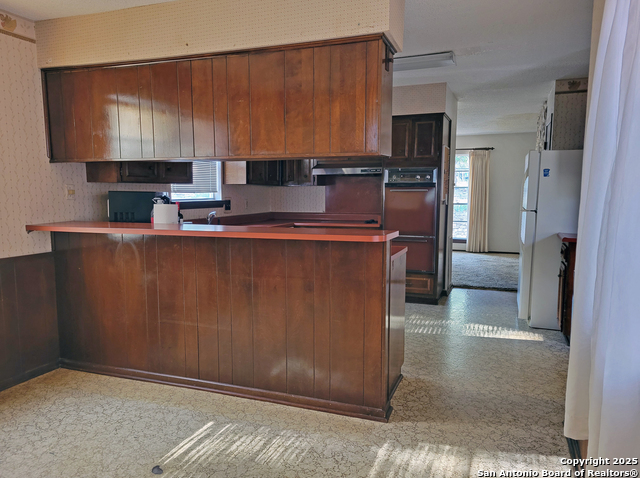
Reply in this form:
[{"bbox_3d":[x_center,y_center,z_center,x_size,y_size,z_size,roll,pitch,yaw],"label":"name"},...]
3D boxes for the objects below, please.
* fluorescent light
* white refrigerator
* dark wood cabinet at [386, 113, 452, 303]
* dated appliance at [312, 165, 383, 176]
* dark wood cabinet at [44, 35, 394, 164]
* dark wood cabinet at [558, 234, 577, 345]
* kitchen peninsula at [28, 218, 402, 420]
[{"bbox_3d":[0.552,-1.522,4.204,1.220,0.085,0.220,2,7,20],"label":"fluorescent light"},{"bbox_3d":[2.372,-0.014,4.665,0.750,1.635,0.740,2,7,20],"label":"white refrigerator"},{"bbox_3d":[1.099,-0.338,5.575,0.670,2.070,0.620,2,7,20],"label":"dark wood cabinet"},{"bbox_3d":[0.429,-0.863,6.009,0.910,0.135,0.460,2,7,20],"label":"dated appliance"},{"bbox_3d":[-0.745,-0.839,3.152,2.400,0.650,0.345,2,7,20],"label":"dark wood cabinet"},{"bbox_3d":[2.357,0.425,4.072,0.610,0.905,0.460,2,7,20],"label":"dark wood cabinet"},{"bbox_3d":[-0.648,0.434,3.452,2.435,1.060,0.770,2,7,20],"label":"kitchen peninsula"}]

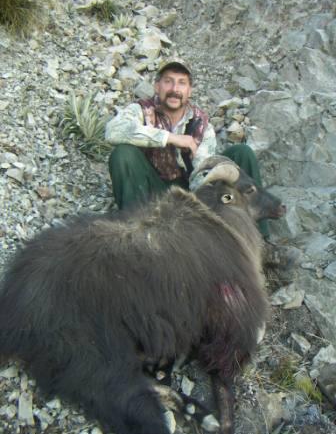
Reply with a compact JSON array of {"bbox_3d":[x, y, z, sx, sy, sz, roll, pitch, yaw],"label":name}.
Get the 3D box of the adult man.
[{"bbox_3d":[0.090,-0.300,2.260,0.780,0.860,0.700,-2,18,-6],"label":"adult man"}]

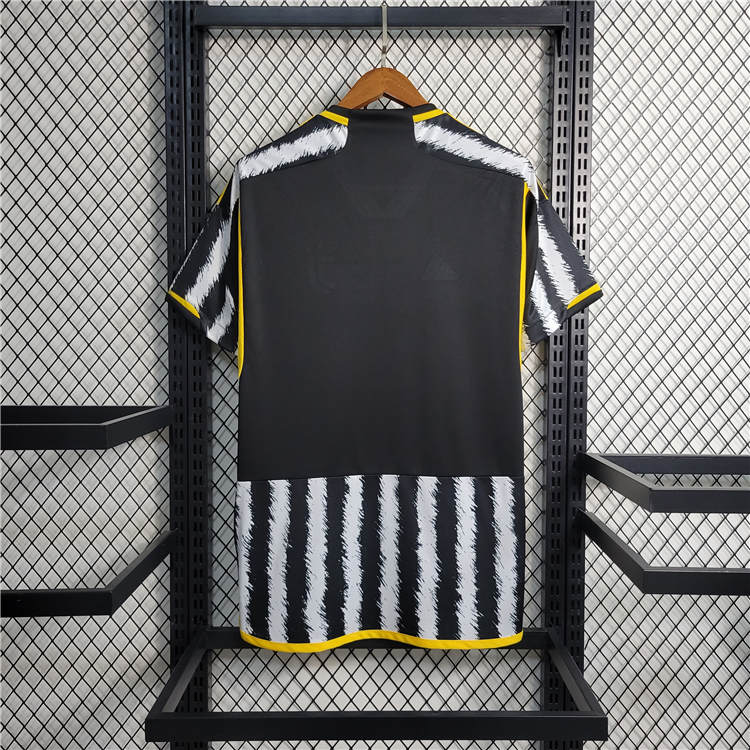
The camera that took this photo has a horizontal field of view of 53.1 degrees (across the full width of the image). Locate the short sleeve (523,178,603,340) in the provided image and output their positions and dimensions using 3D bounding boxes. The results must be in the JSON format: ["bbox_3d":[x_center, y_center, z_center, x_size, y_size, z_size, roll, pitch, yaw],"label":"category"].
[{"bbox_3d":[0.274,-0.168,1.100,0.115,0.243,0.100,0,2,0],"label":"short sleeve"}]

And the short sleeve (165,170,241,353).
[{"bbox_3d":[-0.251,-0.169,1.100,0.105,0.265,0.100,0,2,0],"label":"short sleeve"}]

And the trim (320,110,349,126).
[{"bbox_3d":[-0.060,-0.369,1.080,0.043,0.022,0.020,0,2,0],"label":"trim"}]

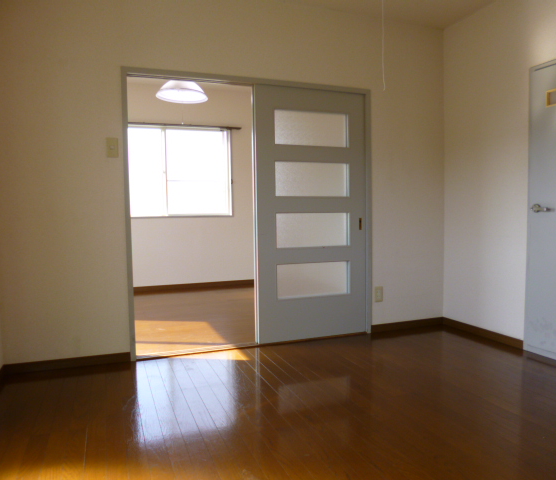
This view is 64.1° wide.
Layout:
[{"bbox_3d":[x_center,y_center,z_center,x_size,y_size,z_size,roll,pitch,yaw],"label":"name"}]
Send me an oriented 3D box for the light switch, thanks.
[{"bbox_3d":[-1.013,-0.565,2.725,0.070,0.120,0.012,-2,4,-20],"label":"light switch"}]

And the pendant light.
[{"bbox_3d":[-0.859,-1.373,3.981,0.465,0.210,0.465,-2,4,-20],"label":"pendant light"}]

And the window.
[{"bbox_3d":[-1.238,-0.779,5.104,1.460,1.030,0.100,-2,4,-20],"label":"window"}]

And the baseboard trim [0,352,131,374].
[{"bbox_3d":[-1.263,0.754,2.703,0.700,0.060,0.014,-2,4,-20],"label":"baseboard trim"}]

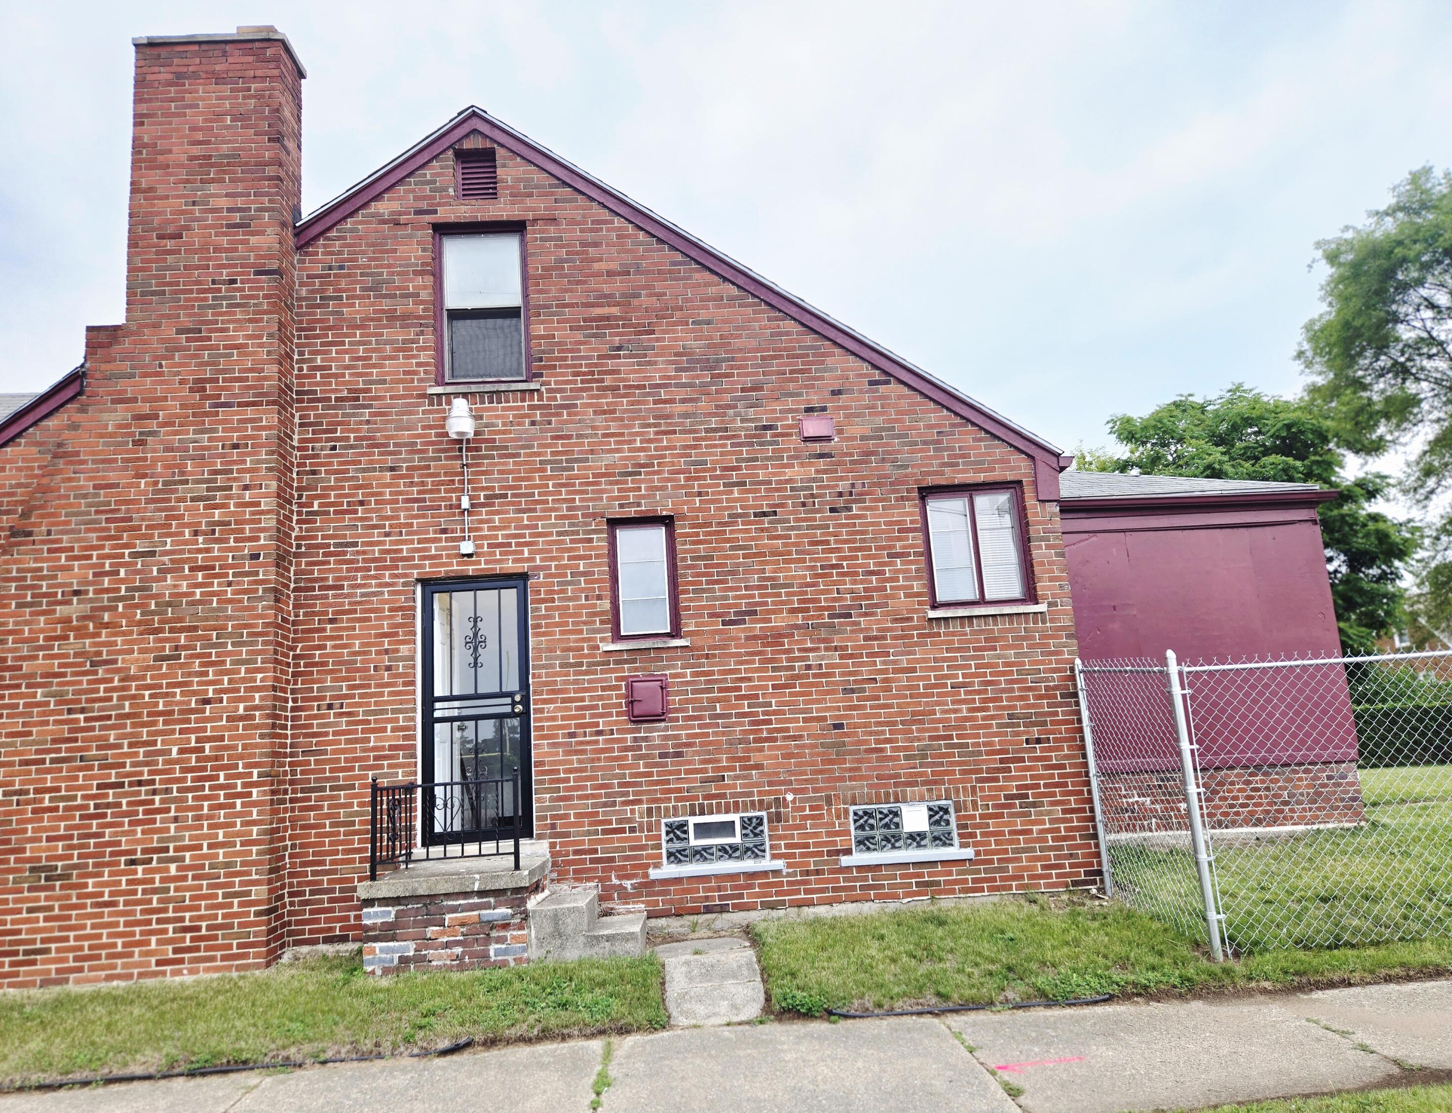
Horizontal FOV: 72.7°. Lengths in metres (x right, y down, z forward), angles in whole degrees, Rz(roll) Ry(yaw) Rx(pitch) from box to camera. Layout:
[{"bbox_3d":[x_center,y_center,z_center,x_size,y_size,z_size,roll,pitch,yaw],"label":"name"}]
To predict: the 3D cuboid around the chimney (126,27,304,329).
[{"bbox_3d":[-4.361,-3.183,8.487,1.277,2.792,0.510,-3,-11,-3],"label":"chimney"}]

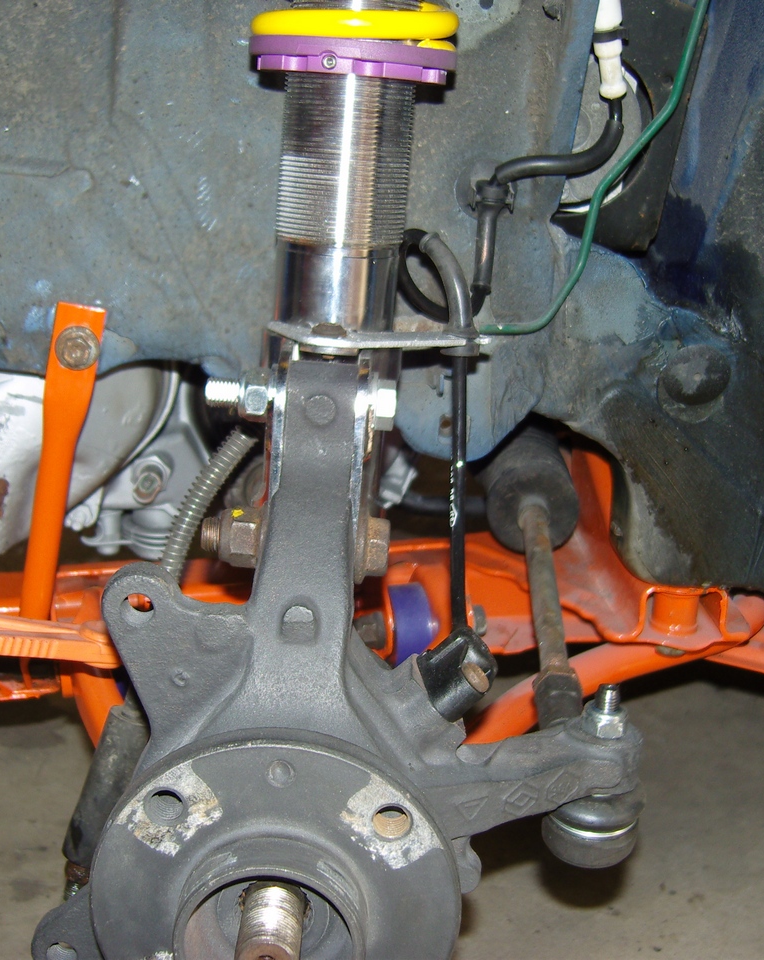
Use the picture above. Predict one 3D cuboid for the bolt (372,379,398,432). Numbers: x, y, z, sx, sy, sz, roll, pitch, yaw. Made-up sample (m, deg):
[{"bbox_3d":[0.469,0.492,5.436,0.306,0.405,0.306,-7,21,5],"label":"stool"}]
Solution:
[{"bbox_3d":[0.002,-0.029,0.490,0.010,0.020,0.018,5,-12,1],"label":"bolt"}]

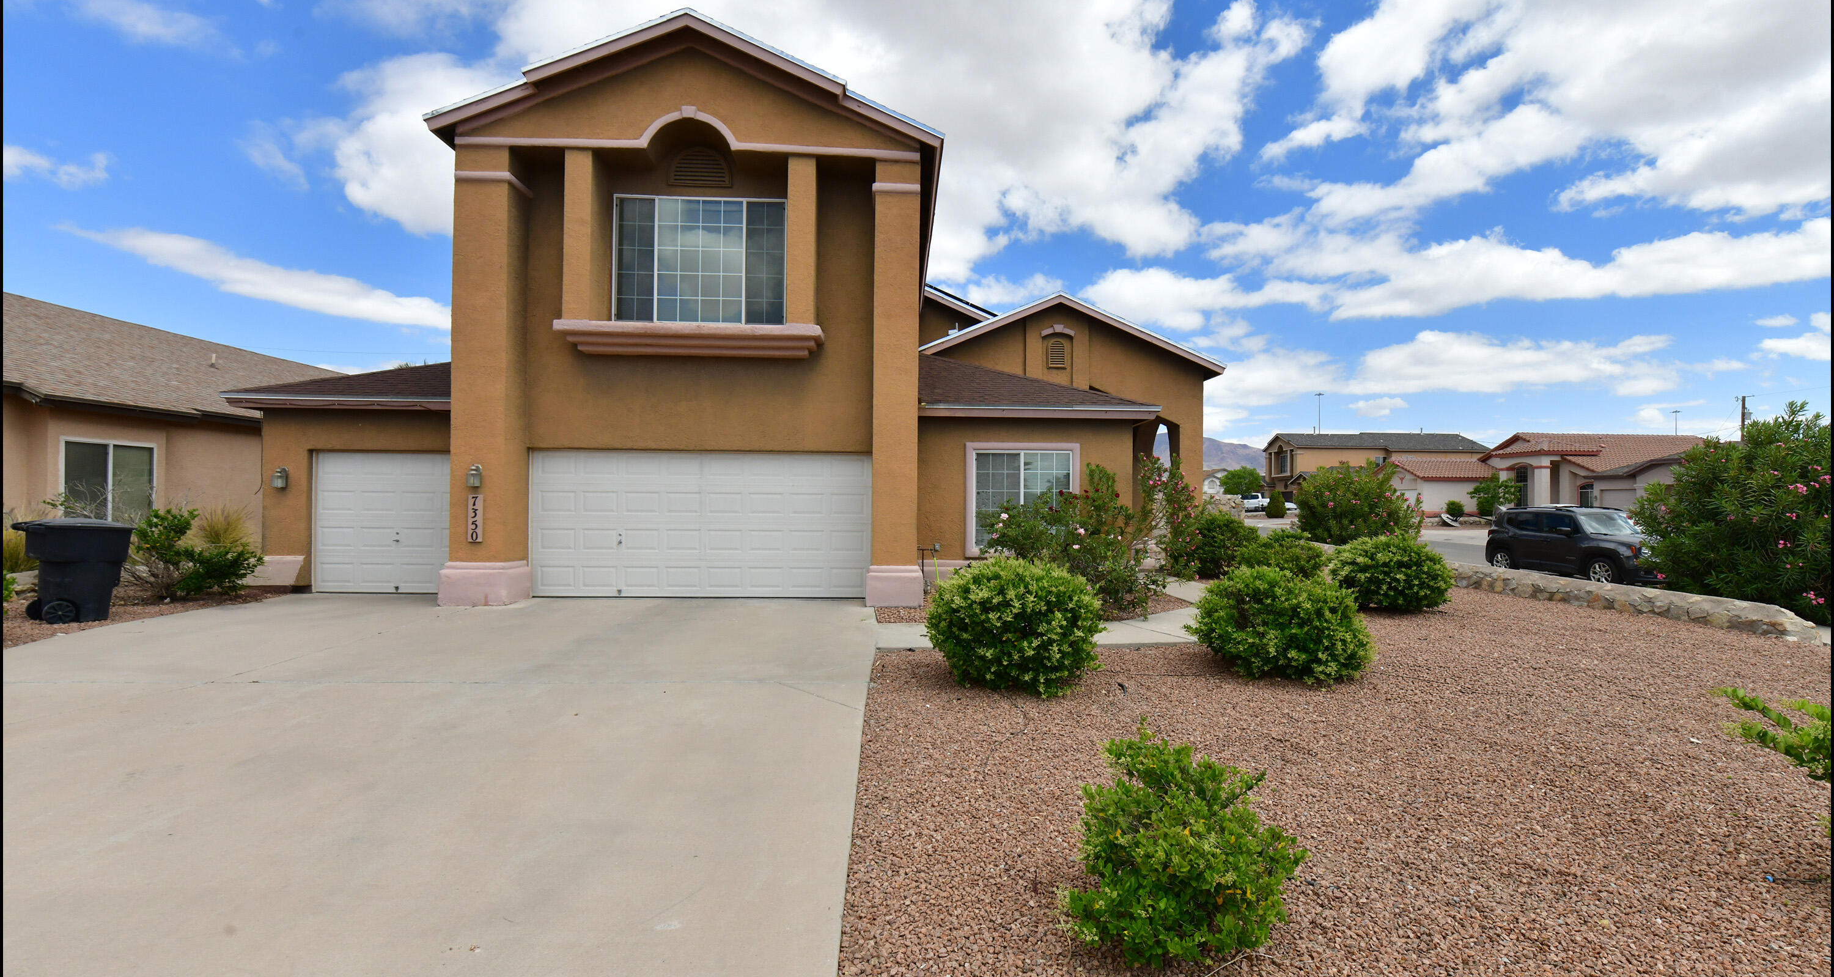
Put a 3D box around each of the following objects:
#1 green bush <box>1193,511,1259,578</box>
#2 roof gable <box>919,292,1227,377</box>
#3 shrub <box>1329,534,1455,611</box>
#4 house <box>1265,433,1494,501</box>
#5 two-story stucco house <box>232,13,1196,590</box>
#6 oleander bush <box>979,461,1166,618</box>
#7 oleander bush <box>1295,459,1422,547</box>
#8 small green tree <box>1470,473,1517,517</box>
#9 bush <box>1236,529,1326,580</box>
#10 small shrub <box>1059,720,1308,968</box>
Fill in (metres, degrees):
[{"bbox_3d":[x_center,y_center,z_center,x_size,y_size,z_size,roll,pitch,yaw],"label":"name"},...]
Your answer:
[{"bbox_3d":[5.830,1.070,14.500,1.280,1.270,1.250,1,-1,-3],"label":"green bush"},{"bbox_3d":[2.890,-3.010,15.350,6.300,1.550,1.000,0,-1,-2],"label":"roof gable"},{"bbox_3d":[6.750,1.190,10.950,1.530,1.080,1.500,1,-1,-3],"label":"shrub"},{"bbox_3d":[45.500,-1.500,76.000,17.000,8.200,14.000,1,-1,-3],"label":"house"},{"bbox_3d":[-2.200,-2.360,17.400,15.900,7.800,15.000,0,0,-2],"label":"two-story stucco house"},{"bbox_3d":[2.150,0.640,10.450,2.450,2.050,1.600,1,-1,-3],"label":"oleander bush"},{"bbox_3d":[10.400,0.430,18.000,2.700,2.550,2.600,0,0,0],"label":"oleander bush"},{"bbox_3d":[36.300,0.550,48.000,2.500,2.800,2.400,1,-1,-3],"label":"small green tree"},{"bbox_3d":[6.550,1.100,13.700,1.550,0.950,1.500,0,0,0],"label":"bush"},{"bbox_3d":[0.980,1.230,2.830,0.900,0.770,0.850,0,0,0],"label":"small shrub"}]

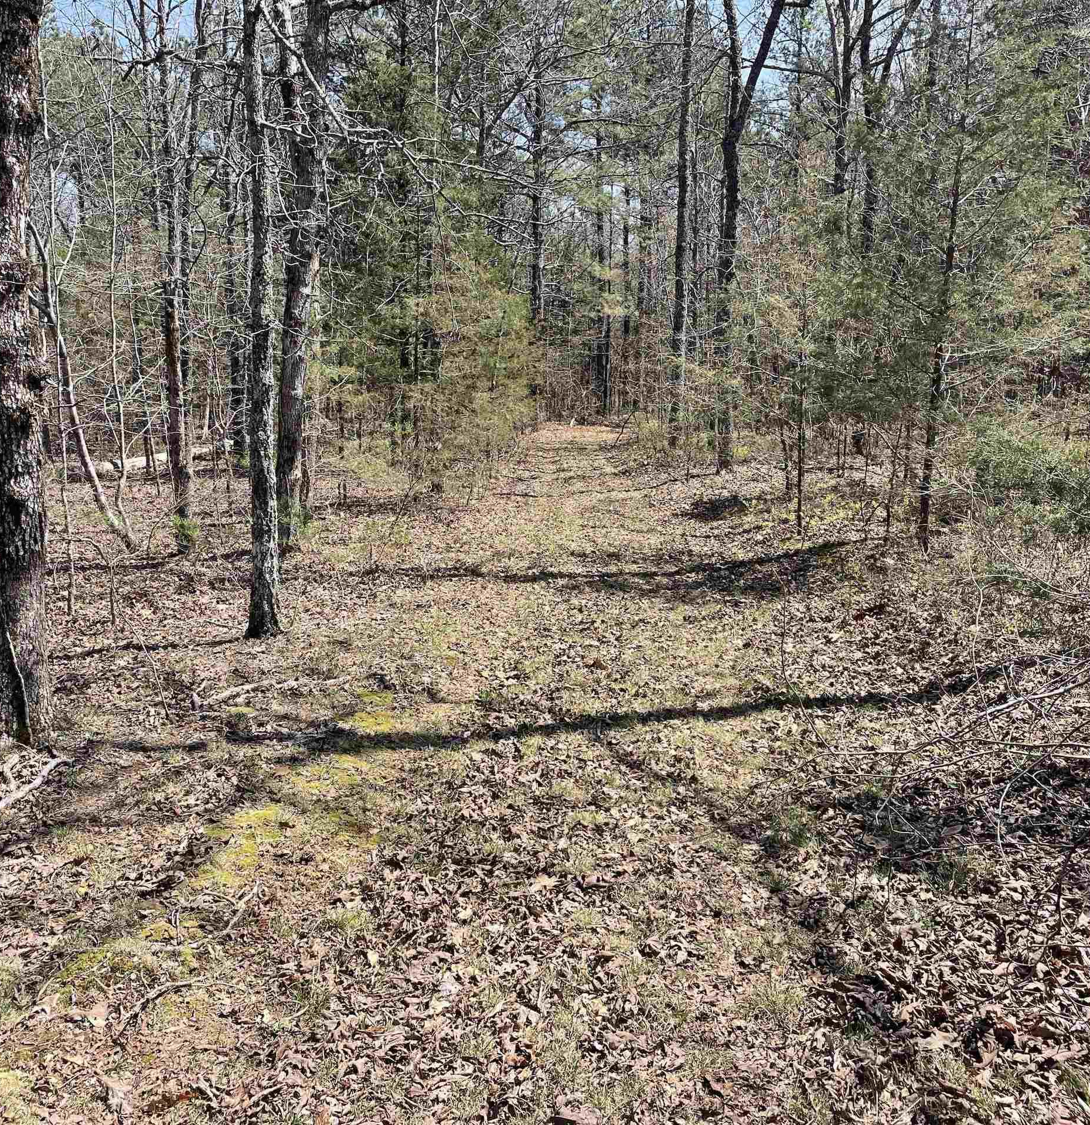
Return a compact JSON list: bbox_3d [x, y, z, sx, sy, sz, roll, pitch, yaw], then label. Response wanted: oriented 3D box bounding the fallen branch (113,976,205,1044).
[{"bbox_3d":[-0.963,1.101,2.828,0.080,0.040,0.321,4,10,23],"label":"fallen branch"}]

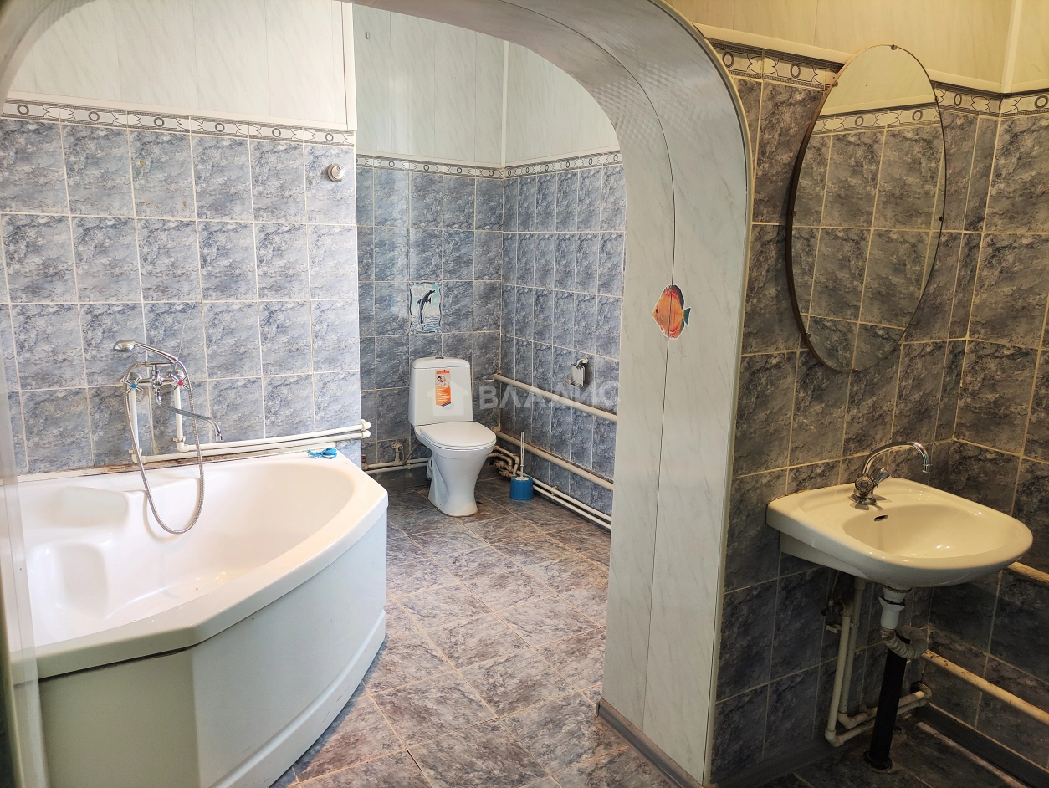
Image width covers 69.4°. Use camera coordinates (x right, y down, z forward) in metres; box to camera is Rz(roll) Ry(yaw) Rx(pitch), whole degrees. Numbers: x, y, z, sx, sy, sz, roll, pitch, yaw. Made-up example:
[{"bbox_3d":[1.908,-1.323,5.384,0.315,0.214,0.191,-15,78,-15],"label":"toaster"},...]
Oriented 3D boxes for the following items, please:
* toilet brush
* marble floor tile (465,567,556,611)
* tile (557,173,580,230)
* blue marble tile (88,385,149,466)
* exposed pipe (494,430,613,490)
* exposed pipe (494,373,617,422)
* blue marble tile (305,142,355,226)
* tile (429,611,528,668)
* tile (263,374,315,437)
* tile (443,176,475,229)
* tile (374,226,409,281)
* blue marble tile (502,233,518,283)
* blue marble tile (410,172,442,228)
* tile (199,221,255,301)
[{"bbox_3d":[-0.010,0.407,4.370,0.139,0.386,0.139,1,11,0],"label":"toilet brush"},{"bbox_3d":[-0.066,0.826,3.176,0.300,0.010,0.300,-5,13,-29],"label":"marble floor tile"},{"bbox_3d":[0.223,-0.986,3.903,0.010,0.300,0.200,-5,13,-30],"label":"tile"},{"bbox_3d":[-1.508,0.116,2.836,0.200,0.300,0.010,-5,13,-28],"label":"blue marble tile"},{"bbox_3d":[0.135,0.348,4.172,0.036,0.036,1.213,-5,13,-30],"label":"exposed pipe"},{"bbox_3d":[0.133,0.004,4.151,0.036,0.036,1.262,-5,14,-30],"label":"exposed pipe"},{"bbox_3d":[-0.771,-0.834,3.034,0.200,0.300,0.010,-5,13,-28],"label":"blue marble tile"},{"bbox_3d":[-0.173,0.907,2.785,0.300,0.010,0.300,-5,13,-30],"label":"tile"},{"bbox_3d":[-0.969,0.071,3.118,0.200,0.300,0.010,-5,13,-27],"label":"tile"},{"bbox_3d":[-0.382,-1.109,4.391,0.200,0.300,0.010,-5,13,-30],"label":"tile"},{"bbox_3d":[-0.740,-0.777,4.238,0.200,0.300,0.010,-5,13,-30],"label":"tile"},{"bbox_3d":[-0.083,-0.797,4.469,0.010,0.300,0.178,-5,13,-30],"label":"blue marble tile"},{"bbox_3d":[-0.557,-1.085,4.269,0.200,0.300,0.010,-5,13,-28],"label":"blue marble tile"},{"bbox_3d":[-1.136,-0.508,2.905,0.200,0.300,0.010,-5,13,-28],"label":"tile"}]

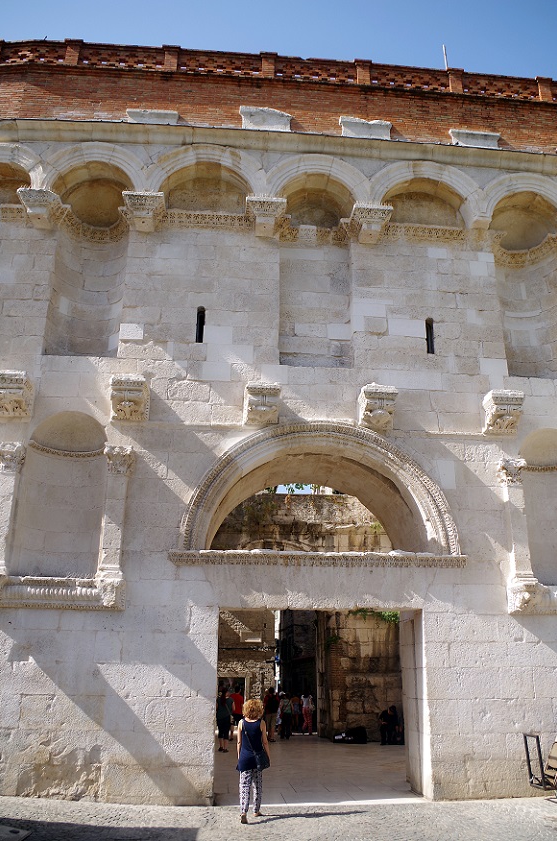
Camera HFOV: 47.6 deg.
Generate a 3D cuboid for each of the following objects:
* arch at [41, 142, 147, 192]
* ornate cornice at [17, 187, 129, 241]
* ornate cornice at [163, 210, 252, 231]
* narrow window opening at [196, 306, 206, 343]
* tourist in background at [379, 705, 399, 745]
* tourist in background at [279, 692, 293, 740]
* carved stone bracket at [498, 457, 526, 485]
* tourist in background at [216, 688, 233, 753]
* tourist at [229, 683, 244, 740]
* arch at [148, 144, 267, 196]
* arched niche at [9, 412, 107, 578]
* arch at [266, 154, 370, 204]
[{"bbox_3d":[-4.219,-5.793,14.387,2.300,1.280,0.500,2,-20,-4],"label":"arch"},{"bbox_3d":[-4.675,-4.698,14.316,2.350,0.900,0.900,2,-20,-4],"label":"ornate cornice"},{"bbox_3d":[-1.620,-4.553,14.397,2.050,0.430,0.260,2,-20,-4],"label":"ornate cornice"},{"bbox_3d":[-1.669,-2.081,13.671,0.200,0.860,0.300,2,-20,-4],"label":"narrow window opening"},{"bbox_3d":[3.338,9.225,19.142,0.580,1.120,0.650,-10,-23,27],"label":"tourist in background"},{"bbox_3d":[0.279,10.622,22.696,0.480,1.535,0.340,2,-21,-3],"label":"tourist in background"},{"bbox_3d":[4.676,1.065,12.777,0.523,0.512,0.380,2,-19,-5],"label":"carved stone bracket"},{"bbox_3d":[-1.549,8.445,17.844,0.480,1.620,0.340,2,-19,-5],"label":"tourist in background"},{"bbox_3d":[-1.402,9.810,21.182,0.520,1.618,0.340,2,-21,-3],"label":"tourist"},{"bbox_3d":[-1.555,-5.575,14.402,2.547,1.332,0.470,2,-19,-5],"label":"arch"},{"bbox_3d":[-4.274,1.503,12.656,1.687,3.310,0.650,2,-21,-3],"label":"arched niche"},{"bbox_3d":[0.938,-5.708,15.161,2.469,1.276,0.500,2,-21,-3],"label":"arch"}]

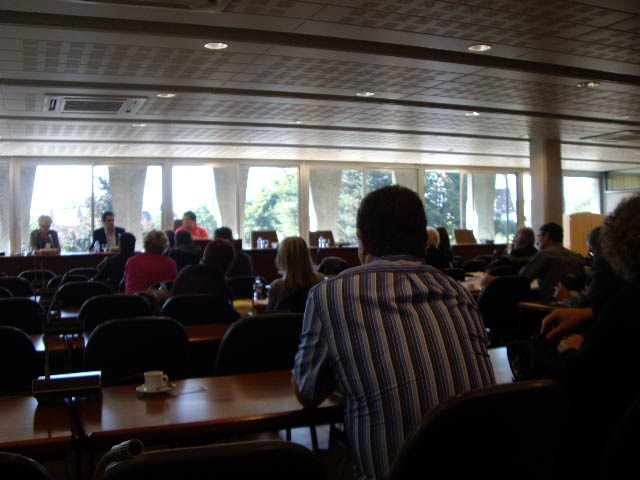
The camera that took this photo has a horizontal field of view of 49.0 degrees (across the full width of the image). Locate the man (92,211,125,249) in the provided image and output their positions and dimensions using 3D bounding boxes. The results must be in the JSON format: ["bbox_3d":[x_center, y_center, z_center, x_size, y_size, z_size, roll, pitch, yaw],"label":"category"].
[{"bbox_3d":[-2.893,0.253,9.696,0.500,1.300,0.680,-1,1,-23],"label":"man"}]

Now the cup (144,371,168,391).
[{"bbox_3d":[-0.546,0.469,2.345,0.082,0.058,0.066,-1,1,-9],"label":"cup"}]

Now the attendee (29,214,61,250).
[{"bbox_3d":[-3.648,0.292,9.346,0.460,1.270,0.660,-1,1,-23],"label":"attendee"}]

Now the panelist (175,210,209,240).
[{"bbox_3d":[-1.758,0.231,9.714,0.520,1.270,0.700,-1,1,-23],"label":"panelist"}]

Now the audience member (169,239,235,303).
[{"bbox_3d":[-0.762,0.593,4.413,0.480,1.206,0.720,-1,1,-23],"label":"audience member"}]

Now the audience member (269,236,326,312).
[{"bbox_3d":[-0.212,0.581,4.613,0.470,1.209,0.720,-1,1,-23],"label":"audience member"}]

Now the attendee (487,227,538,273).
[{"bbox_3d":[1.973,0.507,7.294,0.500,1.260,0.650,-1,1,-43],"label":"attendee"}]

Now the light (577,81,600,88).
[{"bbox_3d":[2.365,-1.370,6.190,0.160,0.040,0.160,-1,1,0],"label":"light"}]

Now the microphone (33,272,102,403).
[{"bbox_3d":[-0.768,0.284,2.128,0.200,0.380,0.140,-1,1,-23],"label":"microphone"}]

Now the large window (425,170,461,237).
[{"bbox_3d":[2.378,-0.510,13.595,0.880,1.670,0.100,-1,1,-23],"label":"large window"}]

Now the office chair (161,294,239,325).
[{"bbox_3d":[-0.790,0.772,4.453,0.480,0.900,0.550,-1,1,-17],"label":"office chair"}]

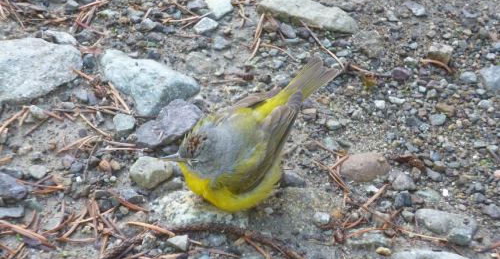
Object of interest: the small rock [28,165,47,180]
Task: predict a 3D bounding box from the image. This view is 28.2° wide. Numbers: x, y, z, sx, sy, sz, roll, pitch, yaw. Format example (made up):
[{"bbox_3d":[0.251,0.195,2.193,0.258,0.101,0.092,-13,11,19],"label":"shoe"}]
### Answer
[{"bbox_3d":[-0.116,0.023,0.543,0.010,0.006,0.009,0,45,0],"label":"small rock"}]

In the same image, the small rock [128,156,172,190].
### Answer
[{"bbox_3d":[-0.053,0.023,0.537,0.023,0.015,0.018,0,45,0],"label":"small rock"}]

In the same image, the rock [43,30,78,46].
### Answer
[{"bbox_3d":[-0.117,-0.057,0.621,0.022,0.009,0.014,11,46,11],"label":"rock"}]

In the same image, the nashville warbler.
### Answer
[{"bbox_3d":[0.009,0.001,0.518,0.048,0.048,0.110,30,52,28],"label":"nashville warbler"}]

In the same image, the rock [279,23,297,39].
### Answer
[{"bbox_3d":[0.024,-0.062,0.628,0.008,0.006,0.013,-26,51,-24],"label":"rock"}]

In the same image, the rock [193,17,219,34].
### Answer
[{"bbox_3d":[-0.027,-0.064,0.610,0.015,0.006,0.010,-26,51,-24],"label":"rock"}]

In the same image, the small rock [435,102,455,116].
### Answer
[{"bbox_3d":[0.109,-0.011,0.558,0.011,0.006,0.008,11,46,11],"label":"small rock"}]

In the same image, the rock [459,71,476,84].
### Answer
[{"bbox_3d":[0.130,-0.031,0.597,0.010,0.007,0.009,0,45,0],"label":"rock"}]

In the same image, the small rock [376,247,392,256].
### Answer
[{"bbox_3d":[0.067,0.061,0.496,0.007,0.004,0.004,0,44,0],"label":"small rock"}]

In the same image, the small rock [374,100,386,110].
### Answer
[{"bbox_3d":[0.076,-0.014,0.581,0.007,0.005,0.006,0,45,0],"label":"small rock"}]

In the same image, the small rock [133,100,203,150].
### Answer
[{"bbox_3d":[-0.045,-0.003,0.557,0.042,0.013,0.022,-30,52,-28],"label":"small rock"}]

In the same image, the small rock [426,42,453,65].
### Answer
[{"bbox_3d":[0.115,-0.046,0.604,0.015,0.009,0.009,0,44,0],"label":"small rock"}]

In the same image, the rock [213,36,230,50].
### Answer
[{"bbox_3d":[-0.018,-0.053,0.613,0.010,0.006,0.009,0,44,0],"label":"rock"}]

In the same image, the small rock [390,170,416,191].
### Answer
[{"bbox_3d":[0.083,0.028,0.537,0.013,0.008,0.012,0,45,0],"label":"small rock"}]

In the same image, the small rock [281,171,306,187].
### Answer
[{"bbox_3d":[0.022,0.026,0.521,0.014,0.006,0.009,0,45,0],"label":"small rock"}]

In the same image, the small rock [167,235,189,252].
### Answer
[{"bbox_3d":[-0.036,0.057,0.499,0.011,0.006,0.007,0,44,0],"label":"small rock"}]

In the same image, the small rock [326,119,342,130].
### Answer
[{"bbox_3d":[0.048,-0.003,0.561,0.008,0.005,0.006,0,44,0],"label":"small rock"}]

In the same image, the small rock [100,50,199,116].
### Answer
[{"bbox_3d":[-0.057,-0.026,0.566,0.056,0.017,0.033,17,48,17],"label":"small rock"}]

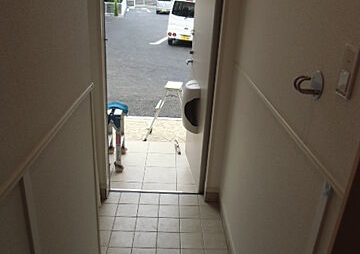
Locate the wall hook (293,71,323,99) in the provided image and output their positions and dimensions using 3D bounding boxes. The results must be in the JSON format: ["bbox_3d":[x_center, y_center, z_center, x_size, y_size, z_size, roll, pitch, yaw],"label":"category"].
[{"bbox_3d":[0.362,-0.120,0.958,0.064,0.086,0.082,2,23,-2],"label":"wall hook"}]

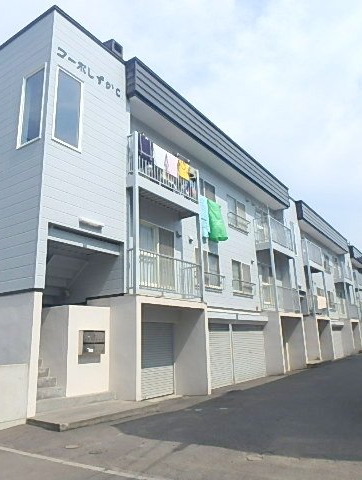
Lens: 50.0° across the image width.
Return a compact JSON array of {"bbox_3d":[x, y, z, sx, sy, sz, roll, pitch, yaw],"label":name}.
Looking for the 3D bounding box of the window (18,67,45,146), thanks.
[{"bbox_3d":[-3.283,-2.944,8.549,0.827,1.802,0.100,-11,-17,32],"label":"window"}]

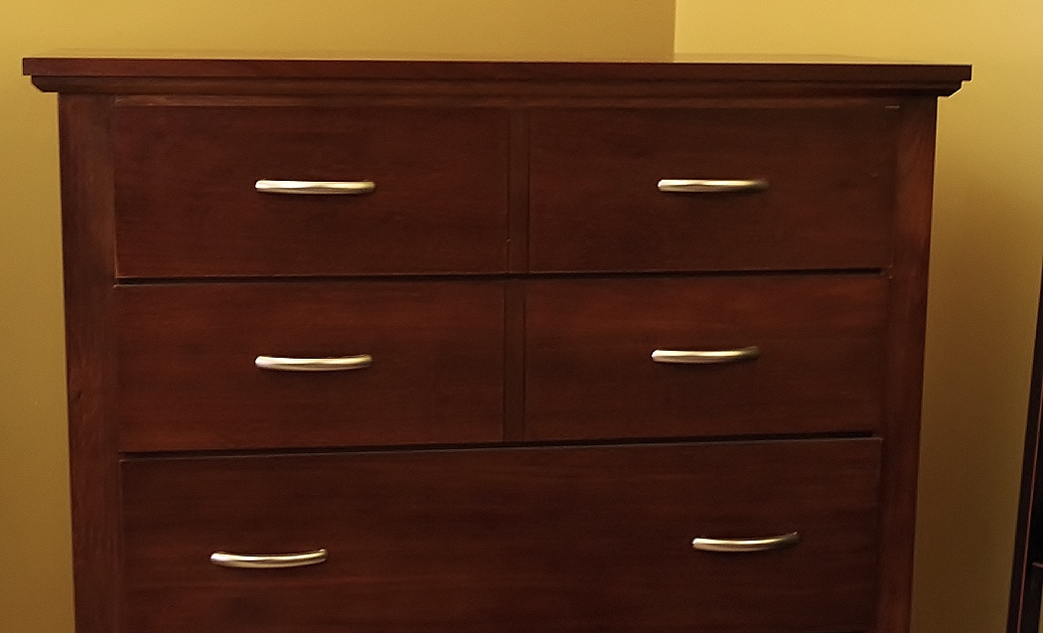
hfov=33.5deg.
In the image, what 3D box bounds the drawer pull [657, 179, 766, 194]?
[{"bbox_3d":[0.204,-0.138,1.842,0.122,0.013,0.028,-1,10,-9],"label":"drawer pull"}]

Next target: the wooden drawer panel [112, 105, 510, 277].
[{"bbox_3d":[-0.214,-0.130,1.801,0.403,0.174,0.025,-1,10,-9],"label":"wooden drawer panel"}]

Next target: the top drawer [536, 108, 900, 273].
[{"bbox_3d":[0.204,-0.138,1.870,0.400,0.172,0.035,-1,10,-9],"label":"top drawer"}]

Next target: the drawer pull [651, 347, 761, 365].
[{"bbox_3d":[0.200,0.043,1.873,0.122,0.013,0.028,-1,10,-9],"label":"drawer pull"}]

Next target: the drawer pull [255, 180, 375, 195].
[{"bbox_3d":[-0.211,-0.132,1.779,0.122,0.013,0.028,-1,10,-9],"label":"drawer pull"}]

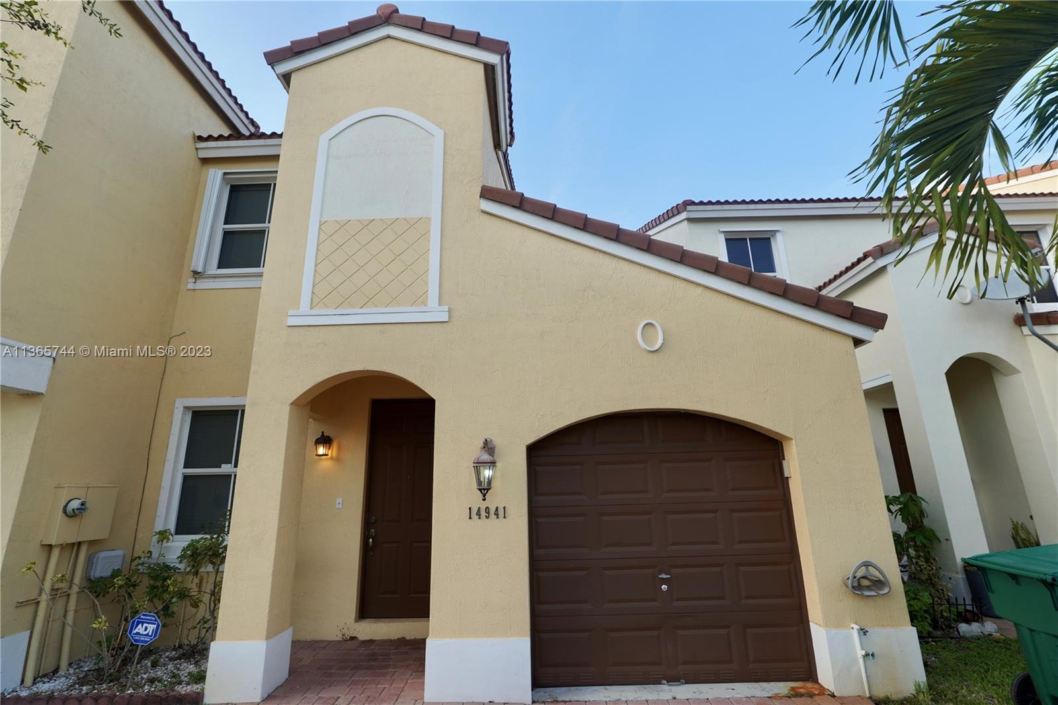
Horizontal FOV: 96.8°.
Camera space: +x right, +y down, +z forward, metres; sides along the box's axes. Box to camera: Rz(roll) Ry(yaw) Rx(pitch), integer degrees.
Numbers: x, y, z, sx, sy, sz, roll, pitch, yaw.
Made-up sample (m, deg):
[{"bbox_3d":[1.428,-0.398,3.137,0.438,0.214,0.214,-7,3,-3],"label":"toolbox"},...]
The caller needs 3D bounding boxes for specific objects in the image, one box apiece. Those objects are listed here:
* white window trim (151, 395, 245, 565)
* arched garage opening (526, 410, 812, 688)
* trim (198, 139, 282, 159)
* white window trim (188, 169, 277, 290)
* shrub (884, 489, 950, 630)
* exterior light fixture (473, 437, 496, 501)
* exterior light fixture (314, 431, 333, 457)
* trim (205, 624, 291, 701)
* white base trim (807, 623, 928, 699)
[{"bbox_3d":[-3.647,1.540,5.772,1.667,1.979,0.117,-1,-14,0],"label":"white window trim"},{"bbox_3d":[1.213,1.663,4.157,2.429,2.317,0.238,-1,-14,0],"label":"arched garage opening"},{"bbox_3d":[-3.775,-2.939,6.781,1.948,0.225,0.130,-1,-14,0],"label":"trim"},{"bbox_3d":[-3.698,-1.742,6.550,1.767,1.780,0.143,-1,-14,0],"label":"white window trim"},{"bbox_3d":[4.540,2.407,5.568,0.693,1.438,0.649,-1,-14,0],"label":"shrub"},{"bbox_3d":[-0.375,0.999,4.051,0.191,0.511,0.325,-1,-14,0],"label":"exterior light fixture"},{"bbox_3d":[-2.459,1.108,5.694,0.186,0.299,0.238,-1,-14,0],"label":"exterior light fixture"},{"bbox_3d":[-2.390,2.671,4.041,0.468,0.463,0.463,-1,-14,0],"label":"trim"},{"bbox_3d":[2.810,2.525,3.901,0.740,0.481,0.256,-1,-14,0],"label":"white base trim"}]

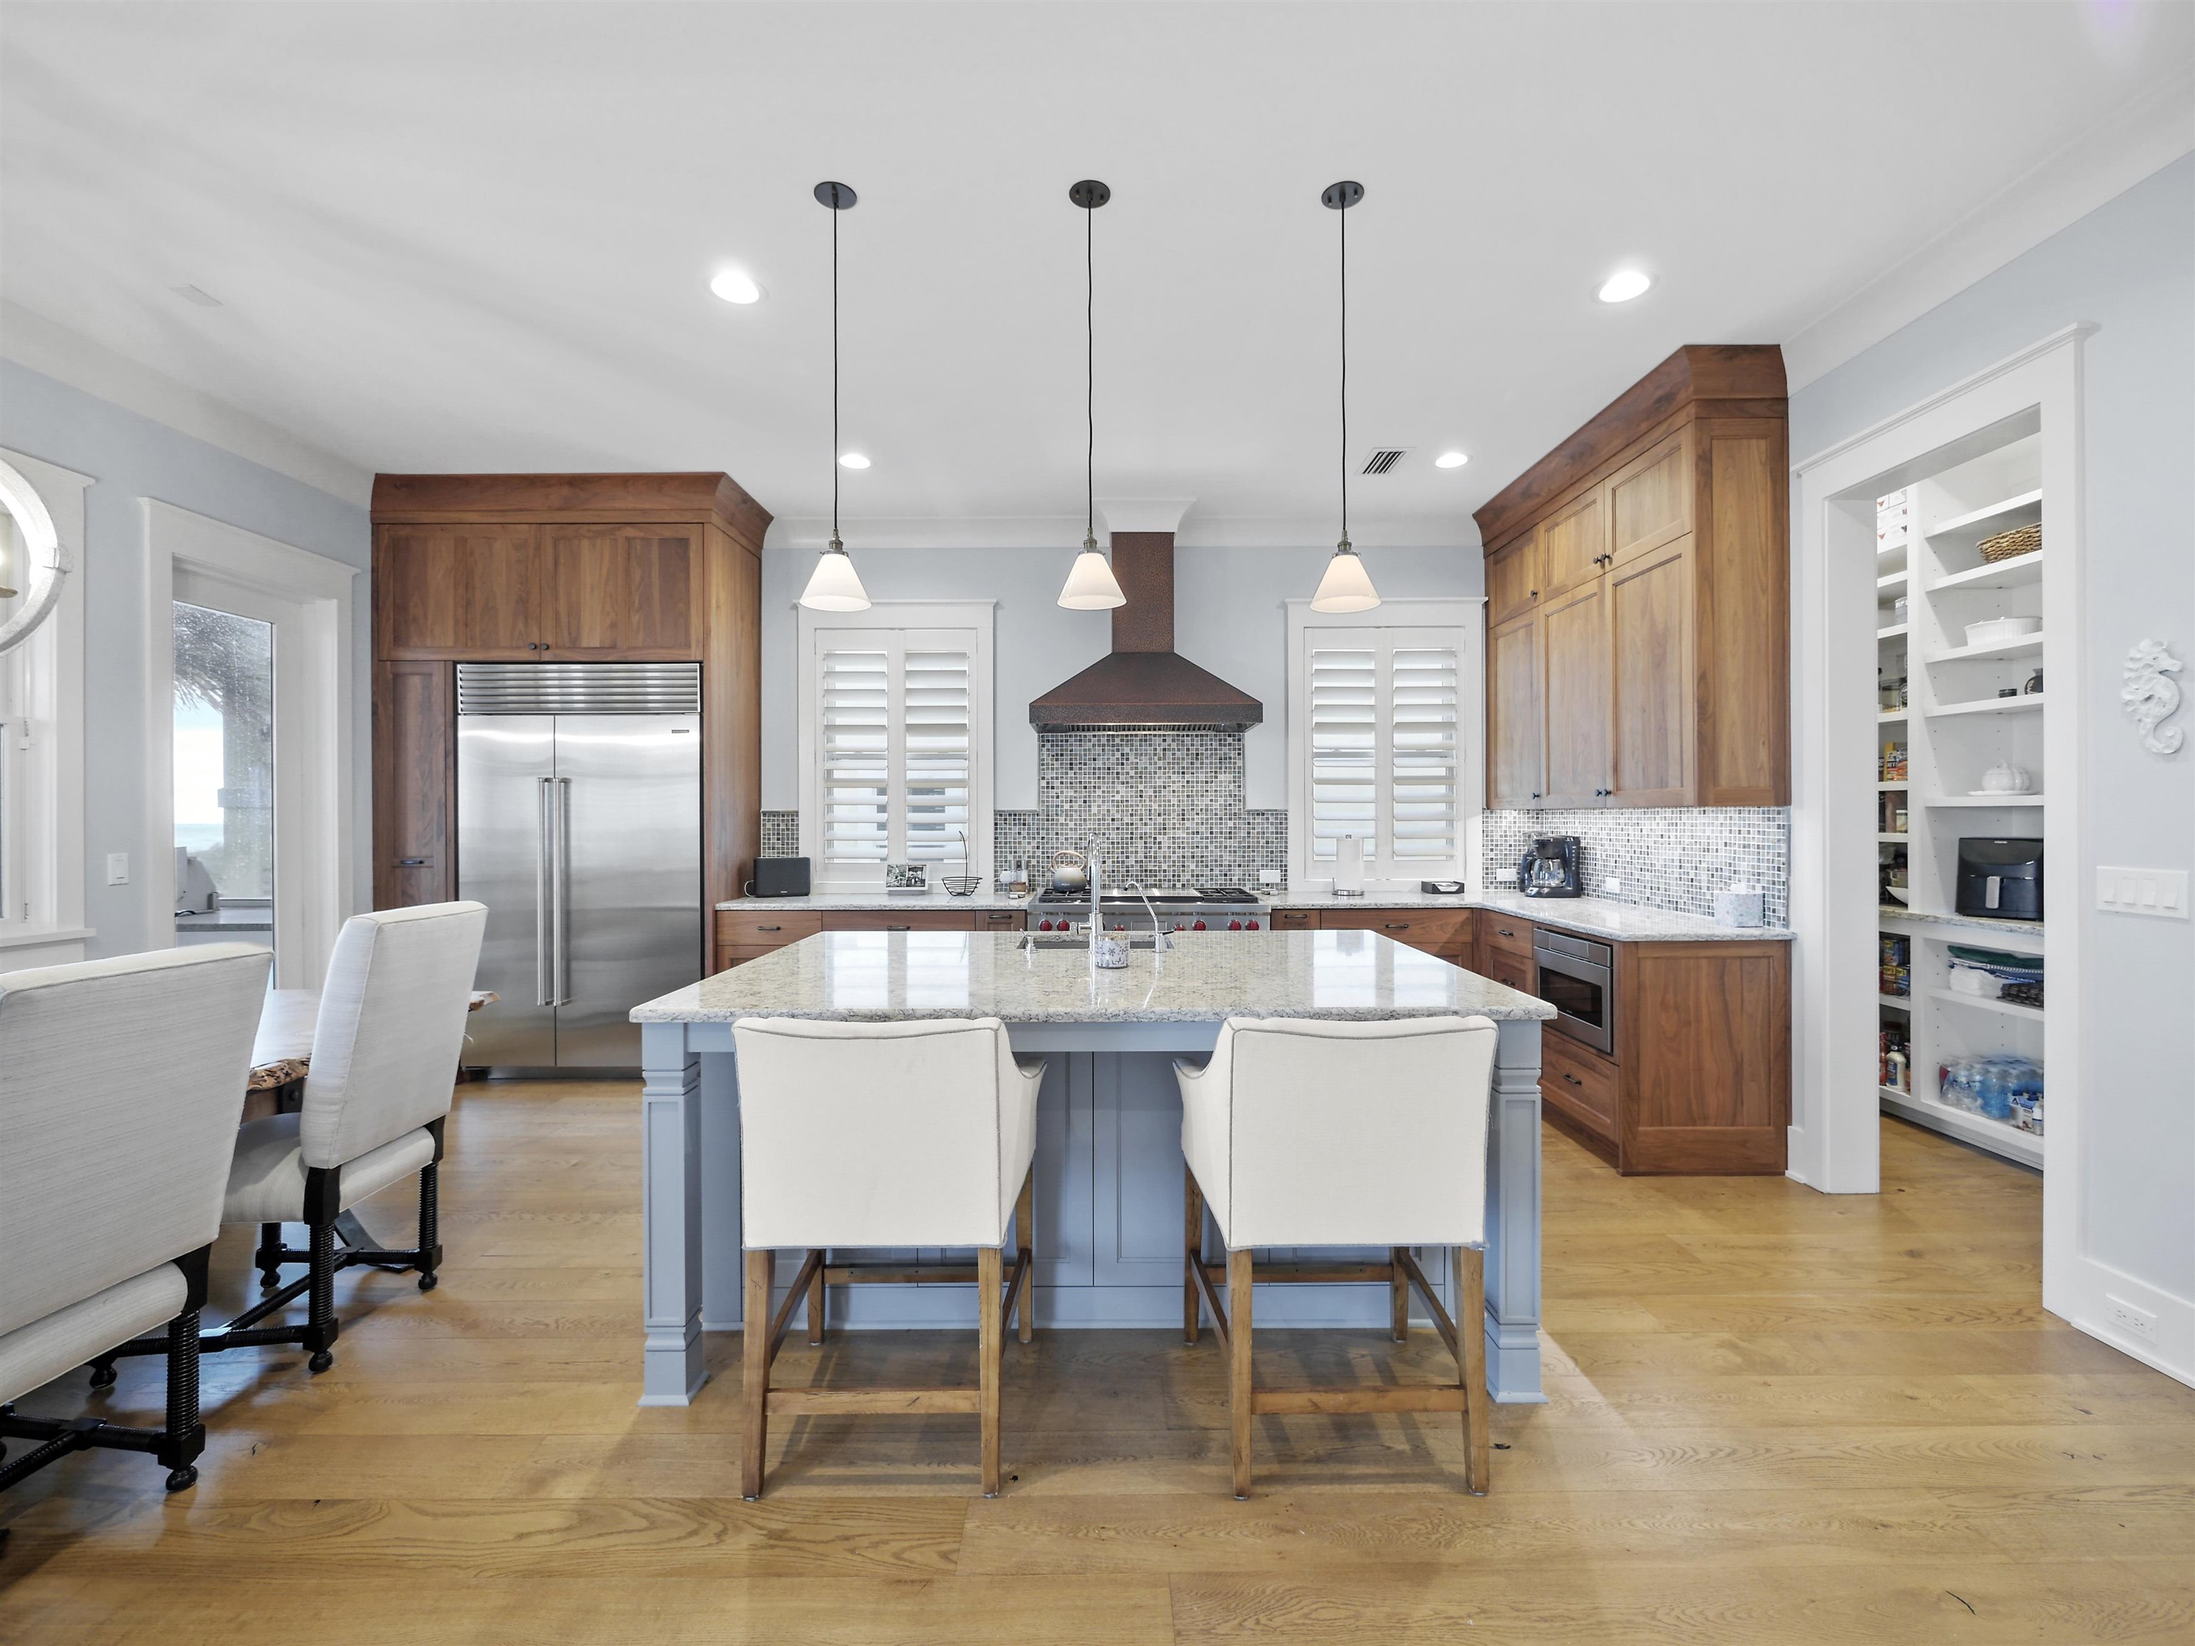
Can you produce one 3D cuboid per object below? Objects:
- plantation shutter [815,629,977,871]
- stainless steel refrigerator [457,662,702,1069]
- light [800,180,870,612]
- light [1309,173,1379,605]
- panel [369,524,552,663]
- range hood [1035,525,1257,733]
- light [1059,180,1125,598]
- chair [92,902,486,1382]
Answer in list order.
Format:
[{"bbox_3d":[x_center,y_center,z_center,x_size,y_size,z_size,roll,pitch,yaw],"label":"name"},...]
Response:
[{"bbox_3d":[-1.165,-0.408,5.146,0.932,1.415,0.070,0,0,0],"label":"plantation shutter"},{"bbox_3d":[-2.584,0.228,4.714,1.211,2.047,0.640,0,0,0],"label":"stainless steel refrigerator"},{"bbox_3d":[-0.719,-1.158,2.440,0.195,1.132,0.195,0,0,0],"label":"light"},{"bbox_3d":[0.680,-1.158,2.440,0.195,1.132,0.195,0,0,0],"label":"light"},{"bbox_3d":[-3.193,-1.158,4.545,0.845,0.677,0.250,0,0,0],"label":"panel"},{"bbox_3d":[0.251,-1.069,4.873,1.204,1.097,0.590,0,0,0],"label":"range hood"},{"bbox_3d":[-0.018,-1.158,2.440,0.195,1.132,0.195,0,0,0],"label":"light"},{"bbox_3d":[-2.050,0.781,2.310,0.690,1.090,0.500,0,0,-6],"label":"chair"}]

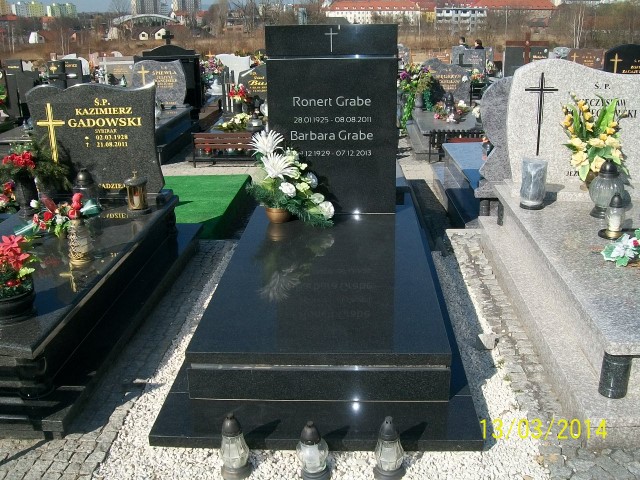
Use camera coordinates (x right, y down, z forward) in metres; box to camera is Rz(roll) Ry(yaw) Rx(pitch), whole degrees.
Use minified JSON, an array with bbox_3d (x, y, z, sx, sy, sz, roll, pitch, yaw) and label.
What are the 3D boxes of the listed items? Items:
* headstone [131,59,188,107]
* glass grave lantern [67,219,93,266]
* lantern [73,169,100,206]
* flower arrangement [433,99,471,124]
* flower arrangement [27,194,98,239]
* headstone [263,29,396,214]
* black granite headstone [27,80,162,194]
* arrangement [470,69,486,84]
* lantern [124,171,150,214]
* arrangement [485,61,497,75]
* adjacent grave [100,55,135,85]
[{"bbox_3d":[-2.148,-2.105,8.923,0.680,0.640,0.090,0,18,3],"label":"headstone"},{"bbox_3d":[-1.248,0.005,3.419,0.125,0.240,0.125,0,20,4],"label":"glass grave lantern"},{"bbox_3d":[-1.421,-0.312,3.983,0.140,0.240,0.140,0,19,3],"label":"lantern"},{"bbox_3d":[1.679,-1.647,8.500,0.470,0.230,0.360,0,19,3],"label":"flower arrangement"},{"bbox_3d":[-1.339,-0.139,3.487,0.330,0.180,0.220,0,18,3],"label":"flower arrangement"},{"bbox_3d":[0.078,-0.676,3.822,0.724,1.062,0.110,0,18,3],"label":"headstone"},{"bbox_3d":[-1.305,-0.583,3.861,0.740,0.630,0.085,0,18,3],"label":"black granite headstone"},{"bbox_3d":[2.750,-2.837,11.550,0.290,0.280,0.250,0,18,3],"label":"arrangement"},{"bbox_3d":[-1.069,-0.284,3.881,0.140,0.240,0.140,0,19,3],"label":"lantern"},{"bbox_3d":[3.586,-3.628,14.000,0.240,0.290,0.220,0,19,3],"label":"arrangement"},{"bbox_3d":[-3.716,-3.098,12.276,0.660,0.620,0.100,0,18,3],"label":"adjacent grave"}]

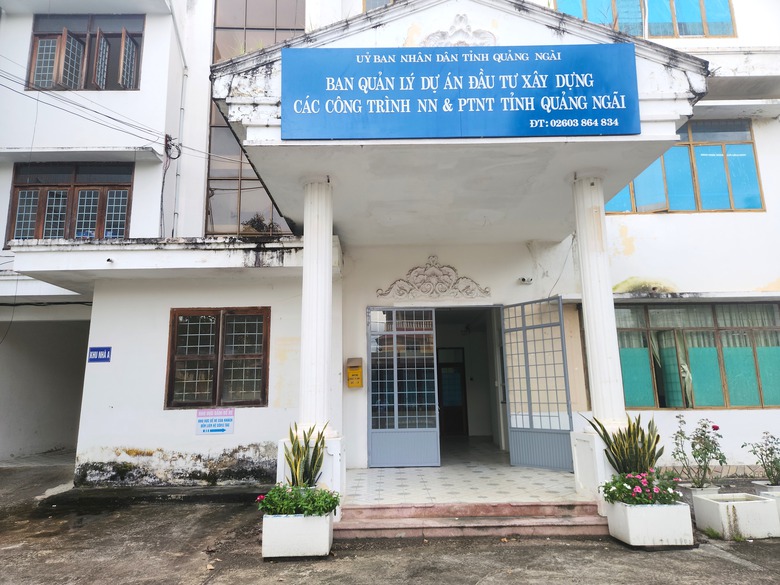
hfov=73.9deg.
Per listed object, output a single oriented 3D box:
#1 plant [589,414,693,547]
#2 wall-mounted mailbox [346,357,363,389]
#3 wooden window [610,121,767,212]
[{"bbox_3d":[2.397,1.796,5.080,0.800,1.180,0.580,-1,-12,0],"label":"plant"},{"bbox_3d":[-0.579,1.372,8.802,0.250,0.485,0.160,-1,-12,0],"label":"wall-mounted mailbox"},{"bbox_3d":[5.094,-2.361,9.721,3.600,1.870,0.140,-1,-12,0],"label":"wooden window"}]

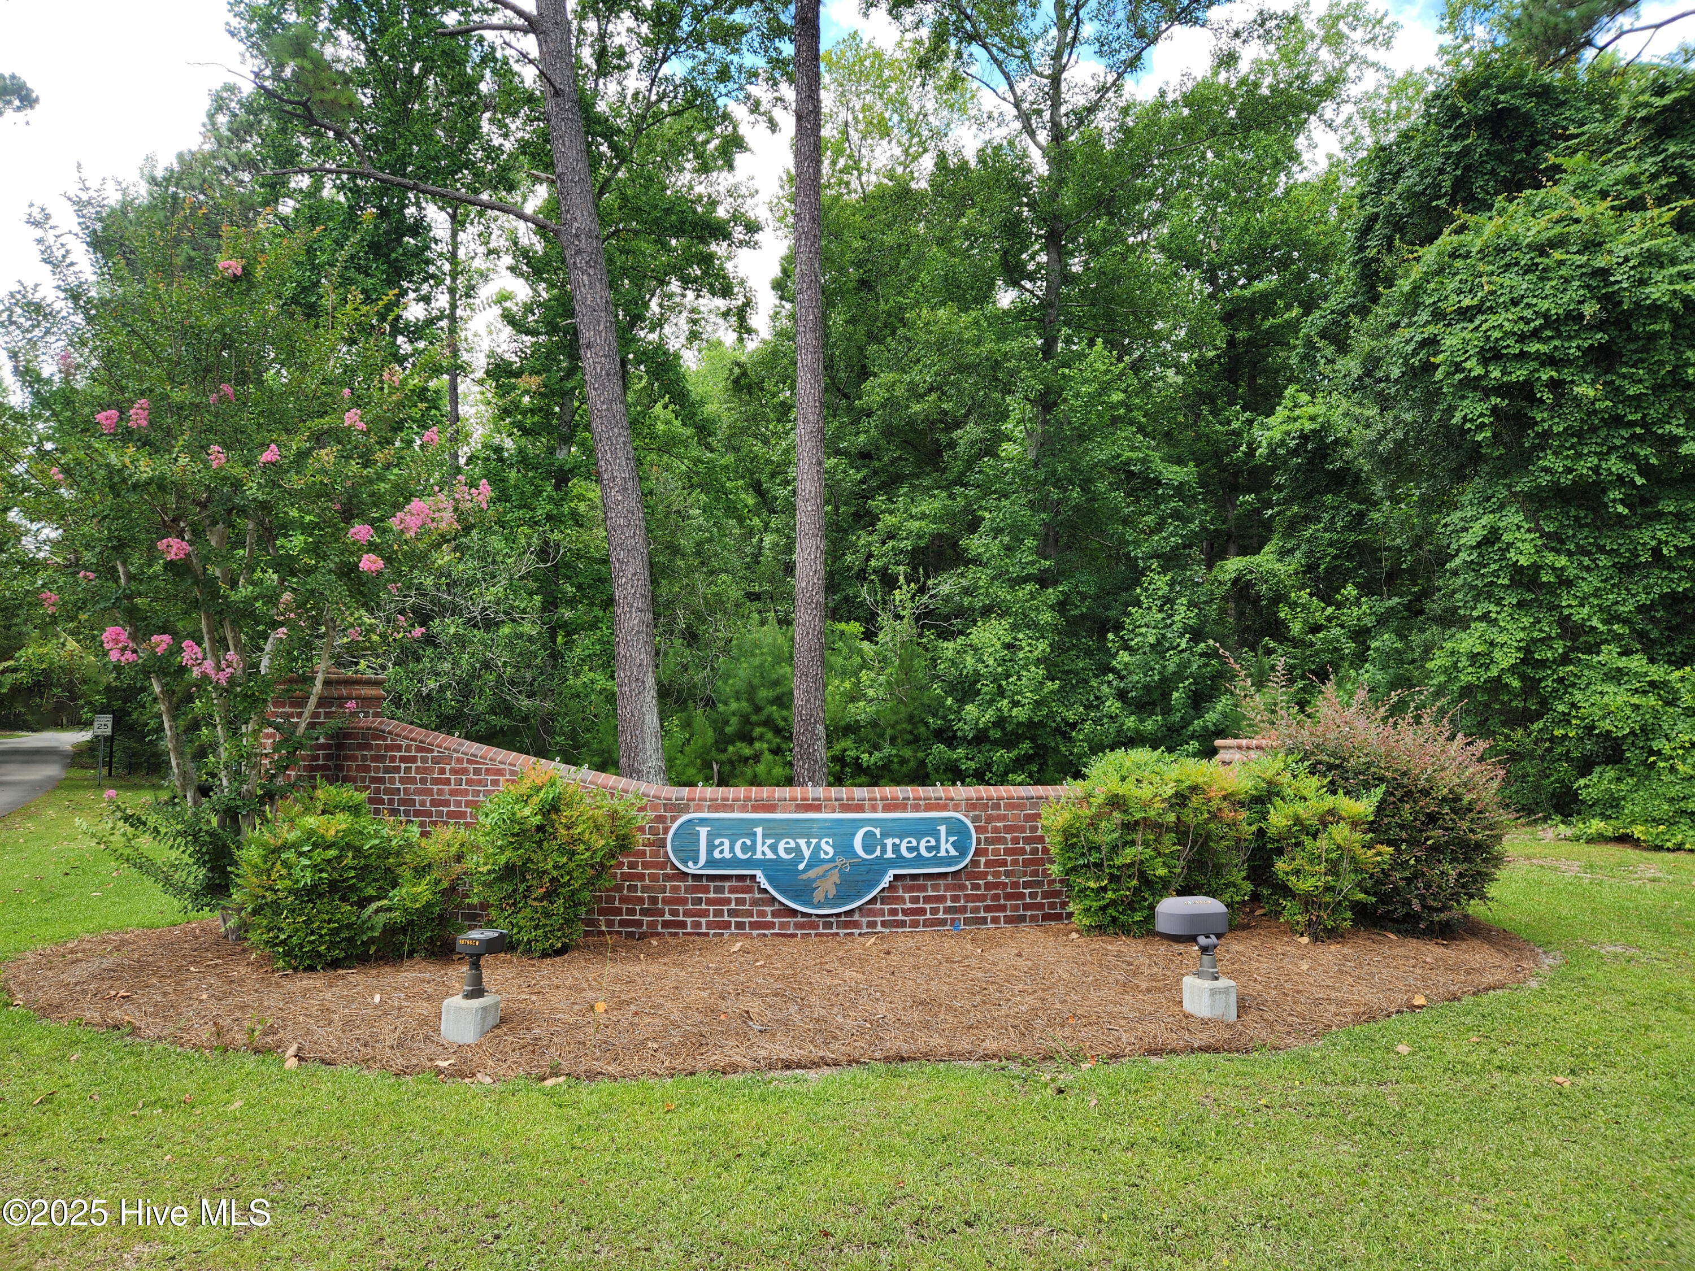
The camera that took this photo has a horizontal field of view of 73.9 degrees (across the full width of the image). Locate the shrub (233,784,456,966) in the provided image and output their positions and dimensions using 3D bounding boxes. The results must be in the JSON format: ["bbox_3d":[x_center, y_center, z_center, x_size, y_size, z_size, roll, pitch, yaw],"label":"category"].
[{"bbox_3d":[-3.242,1.503,7.291,1.383,1.069,1.200,0,-5,0],"label":"shrub"}]

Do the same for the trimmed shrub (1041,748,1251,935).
[{"bbox_3d":[2.176,1.487,8.229,1.507,1.312,1.050,0,-5,0],"label":"trimmed shrub"}]

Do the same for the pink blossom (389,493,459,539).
[{"bbox_3d":[-2.876,-0.815,7.657,0.462,0.306,0.320,0,-5,0],"label":"pink blossom"}]

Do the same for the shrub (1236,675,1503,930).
[{"bbox_3d":[4.169,1.278,8.871,1.970,1.859,1.750,0,-5,0],"label":"shrub"}]

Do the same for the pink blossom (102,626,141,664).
[{"bbox_3d":[-4.880,0.067,7.575,0.245,0.249,0.220,0,-5,0],"label":"pink blossom"}]

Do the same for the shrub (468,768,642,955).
[{"bbox_3d":[-1.981,1.486,7.645,1.162,1.176,0.980,0,-5,0],"label":"shrub"}]

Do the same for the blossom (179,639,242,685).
[{"bbox_3d":[-4.278,0.178,7.564,0.397,0.311,0.300,0,-5,0],"label":"blossom"}]

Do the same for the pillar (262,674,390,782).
[{"bbox_3d":[-4.090,1.207,8.742,0.670,1.921,0.670,-3,-6,32],"label":"pillar"}]

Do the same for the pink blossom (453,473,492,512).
[{"bbox_3d":[-2.574,-0.981,7.722,0.259,0.263,0.220,0,-5,0],"label":"pink blossom"}]

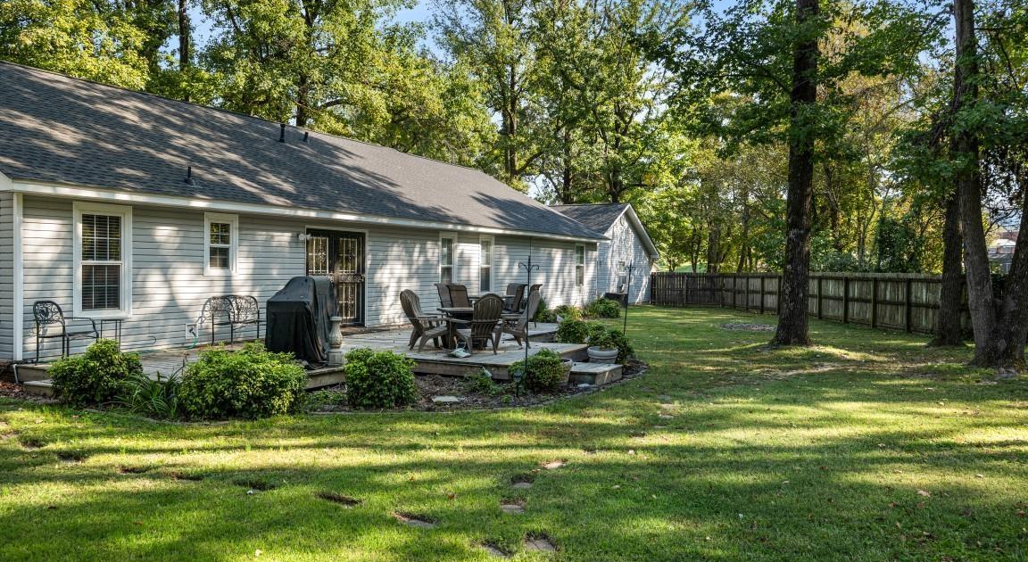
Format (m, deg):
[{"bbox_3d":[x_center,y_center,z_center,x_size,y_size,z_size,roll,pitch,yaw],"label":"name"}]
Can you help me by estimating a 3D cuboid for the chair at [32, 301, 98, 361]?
[{"bbox_3d":[-6.070,0.690,10.840,0.600,0.860,0.560,0,1,14],"label":"chair"}]

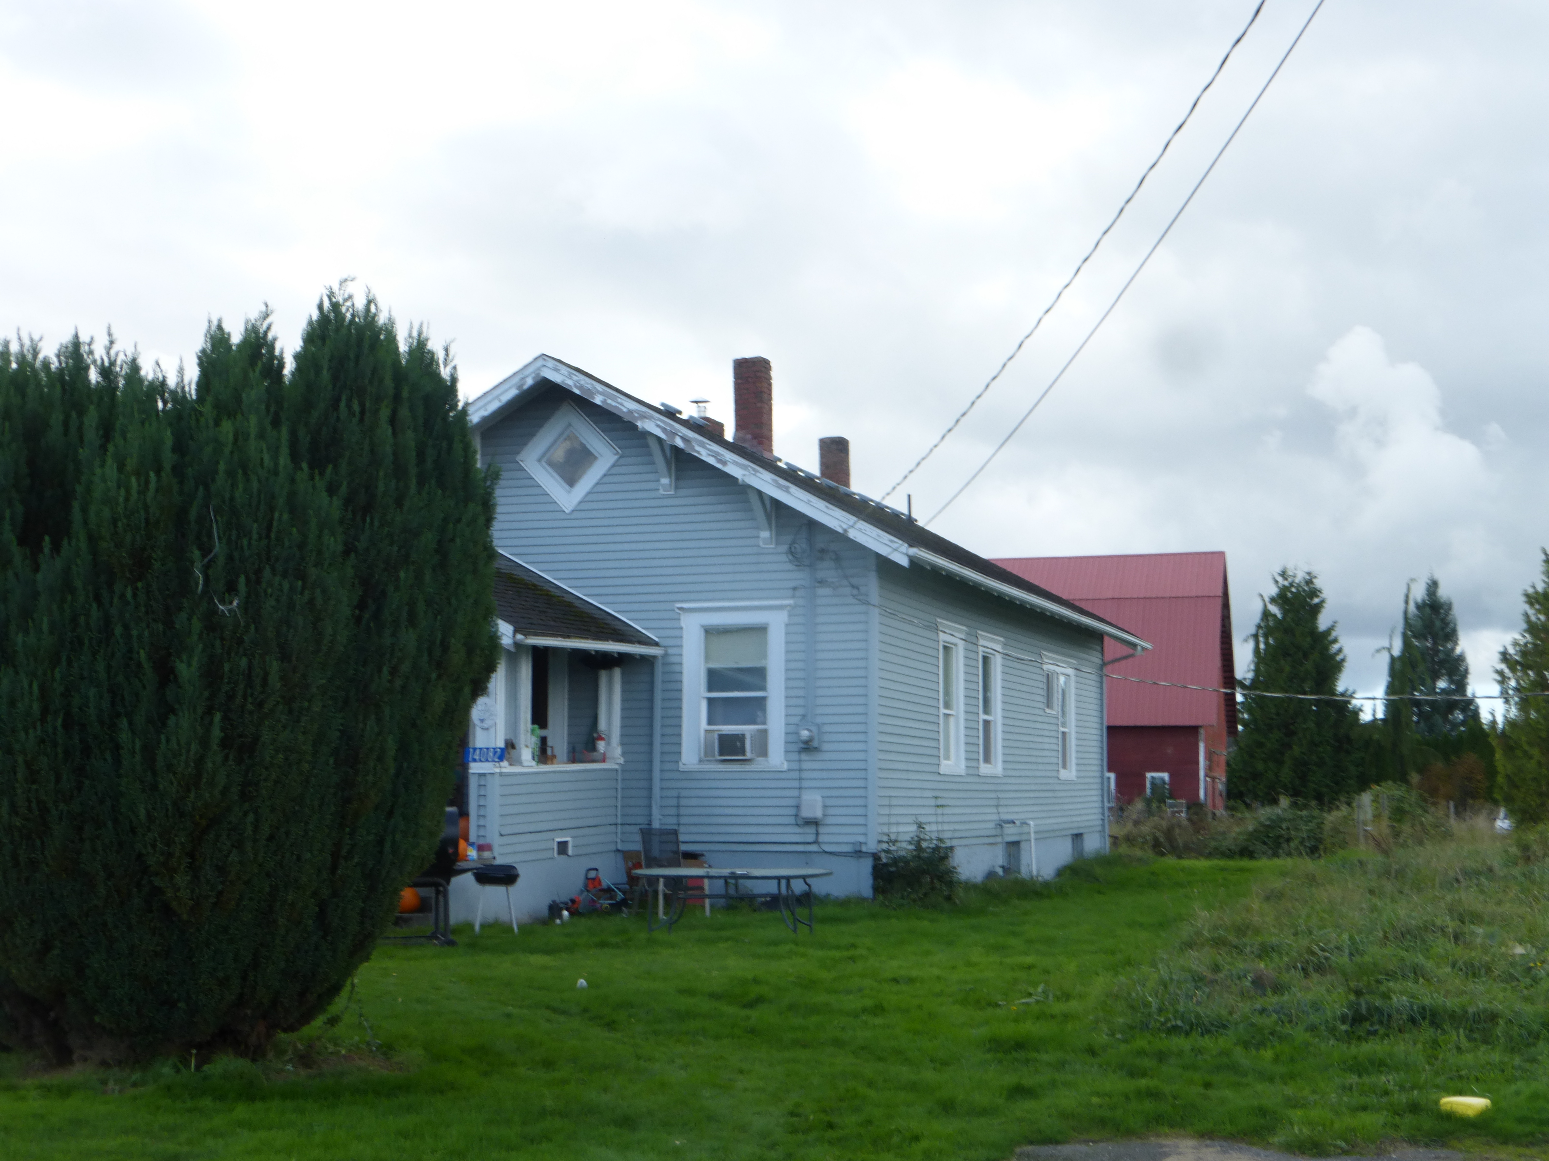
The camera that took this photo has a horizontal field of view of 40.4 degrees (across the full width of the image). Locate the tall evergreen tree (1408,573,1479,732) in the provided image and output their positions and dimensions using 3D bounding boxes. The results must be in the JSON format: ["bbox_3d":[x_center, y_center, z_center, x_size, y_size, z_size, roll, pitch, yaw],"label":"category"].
[{"bbox_3d":[28.298,5.264,90.409,3.600,10.956,3.600,0,-6,0],"label":"tall evergreen tree"}]

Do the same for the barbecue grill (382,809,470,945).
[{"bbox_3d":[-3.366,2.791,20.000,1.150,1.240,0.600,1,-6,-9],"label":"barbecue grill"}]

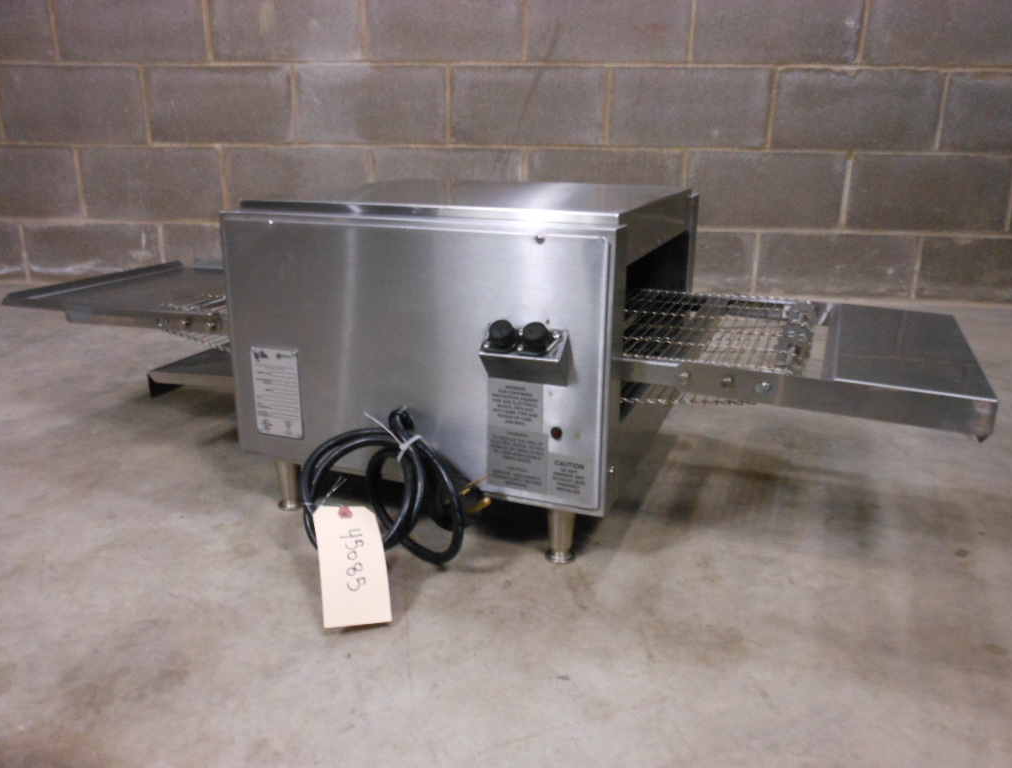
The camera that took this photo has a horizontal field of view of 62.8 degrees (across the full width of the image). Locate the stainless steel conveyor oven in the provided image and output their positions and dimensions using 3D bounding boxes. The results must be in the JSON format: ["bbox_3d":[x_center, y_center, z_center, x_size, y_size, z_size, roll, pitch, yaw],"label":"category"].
[{"bbox_3d":[-0.067,-0.062,1.044,1.150,0.352,0.480,7,18,20],"label":"stainless steel conveyor oven"}]

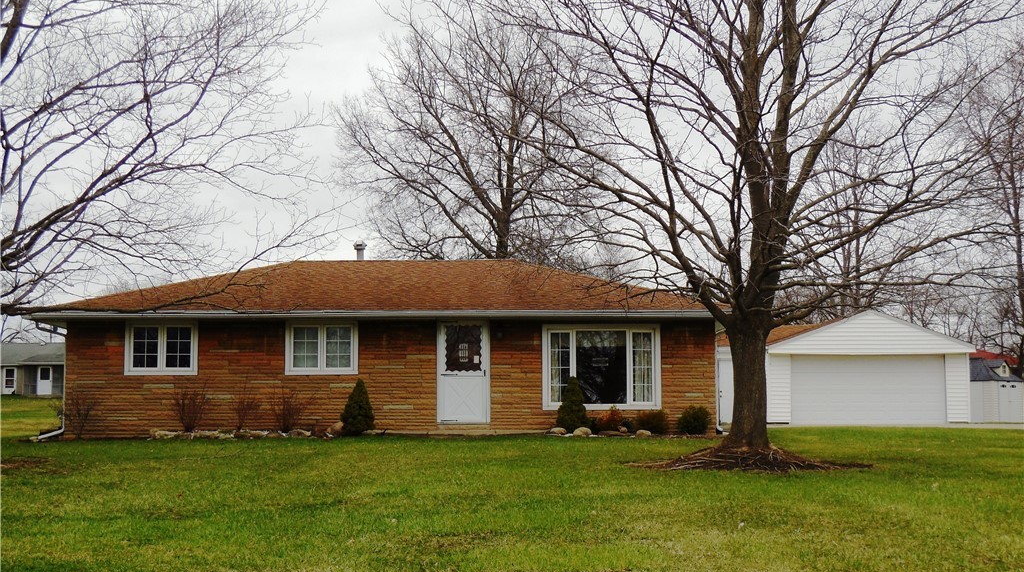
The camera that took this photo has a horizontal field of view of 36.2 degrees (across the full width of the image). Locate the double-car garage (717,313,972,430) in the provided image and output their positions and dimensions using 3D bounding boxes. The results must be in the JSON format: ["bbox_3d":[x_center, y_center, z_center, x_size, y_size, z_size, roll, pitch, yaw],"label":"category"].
[{"bbox_3d":[10.632,2.827,51.858,7.450,3.510,7.200,0,-5,0],"label":"double-car garage"}]

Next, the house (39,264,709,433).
[{"bbox_3d":[-2.412,1.386,35.123,14.170,3.950,9.200,0,-5,0],"label":"house"}]

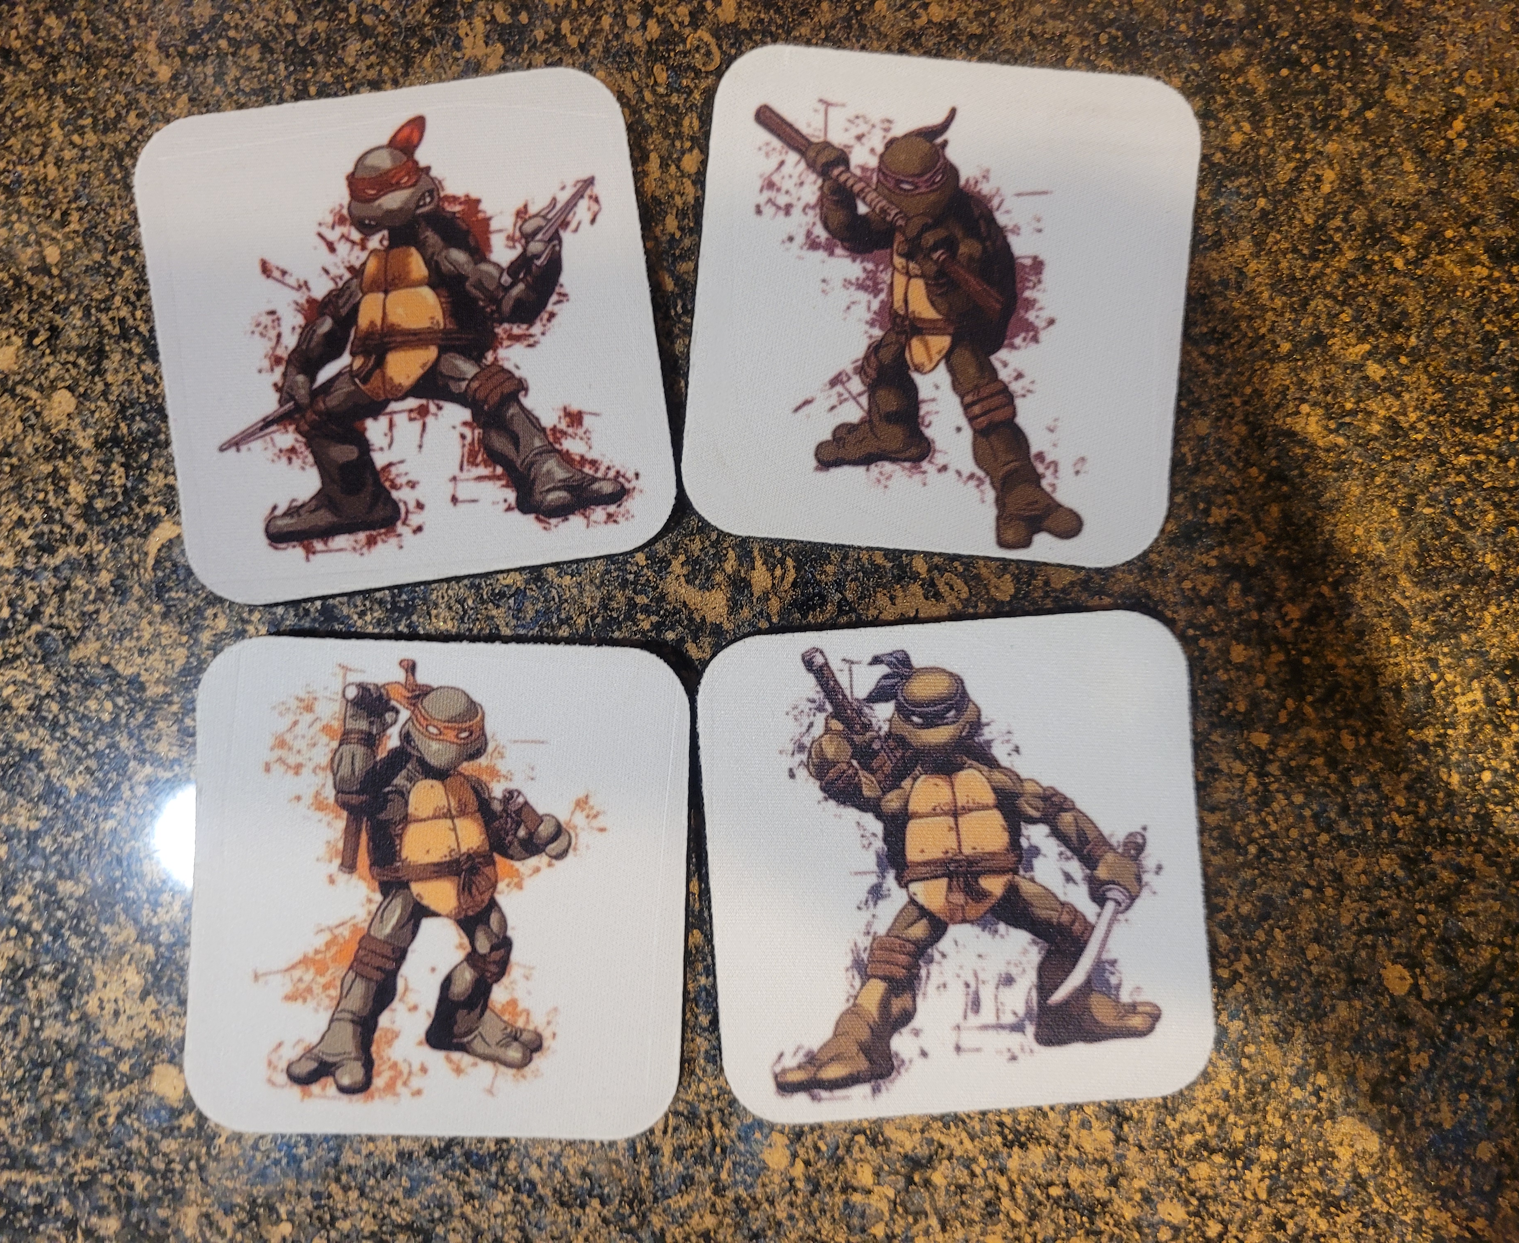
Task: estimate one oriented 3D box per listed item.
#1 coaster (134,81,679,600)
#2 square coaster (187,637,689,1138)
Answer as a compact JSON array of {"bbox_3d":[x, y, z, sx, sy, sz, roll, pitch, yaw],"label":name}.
[{"bbox_3d":[-0.070,-0.057,0.250,0.098,0.004,0.098,-8,90,-1],"label":"coaster"},{"bbox_3d":[-0.064,0.053,0.250,0.098,0.004,0.098,2,90,-1],"label":"square coaster"}]

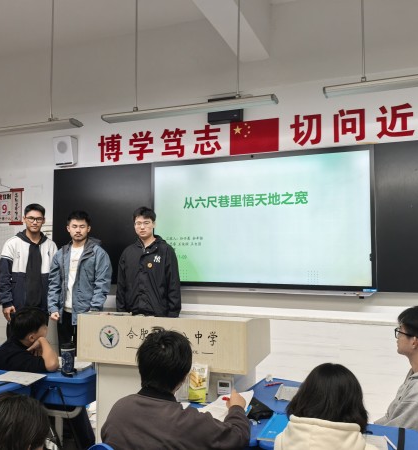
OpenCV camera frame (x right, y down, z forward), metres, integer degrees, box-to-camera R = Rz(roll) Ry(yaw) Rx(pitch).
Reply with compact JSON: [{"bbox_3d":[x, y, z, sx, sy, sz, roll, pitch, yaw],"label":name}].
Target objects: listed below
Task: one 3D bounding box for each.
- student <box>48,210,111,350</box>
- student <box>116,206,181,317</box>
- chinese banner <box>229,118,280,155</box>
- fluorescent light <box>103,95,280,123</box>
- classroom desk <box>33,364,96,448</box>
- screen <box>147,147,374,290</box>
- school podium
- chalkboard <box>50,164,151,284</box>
[{"bbox_3d":[-0.996,0.763,3.596,0.480,1.768,0.280,0,-3,2],"label":"student"},{"bbox_3d":[-0.453,0.747,3.567,0.480,1.794,0.280,0,-3,5],"label":"student"},{"bbox_3d":[0.397,-0.772,4.113,0.440,0.290,0.010,-1,-4,21],"label":"chinese banner"},{"bbox_3d":[-0.160,-0.776,3.199,1.240,0.055,0.140,-1,-4,21],"label":"fluorescent light"},{"bbox_3d":[-0.816,1.296,2.994,0.410,0.760,0.600,-1,-3,13],"label":"classroom desk"},{"bbox_3d":[0.401,-0.026,4.035,1.960,1.150,0.090,-1,-4,21],"label":"screen"},{"bbox_3d":[-0.192,1.074,2.898,1.050,1.070,0.620,-1,-4,18],"label":"school podium"},{"bbox_3d":[-1.053,0.003,4.571,1.130,1.160,0.050,-1,-4,21],"label":"chalkboard"}]

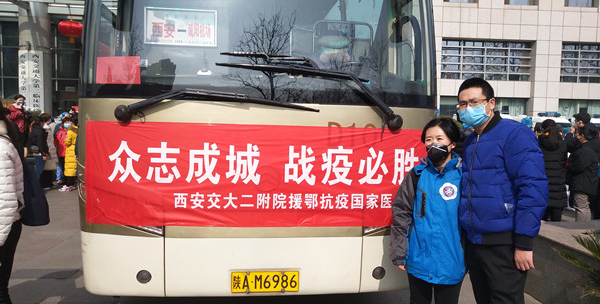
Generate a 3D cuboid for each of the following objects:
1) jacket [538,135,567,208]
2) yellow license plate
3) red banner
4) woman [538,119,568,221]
[{"bbox_3d":[3.568,0.278,7.400,0.460,1.020,0.320,2,4,11],"label":"jacket"},{"bbox_3d":[-0.223,0.856,3.412,0.440,0.140,0.020,1,4,-6],"label":"yellow license plate"},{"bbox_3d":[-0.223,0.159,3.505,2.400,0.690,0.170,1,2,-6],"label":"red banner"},{"bbox_3d":[3.568,0.320,7.400,0.480,1.570,0.340,2,4,11],"label":"woman"}]

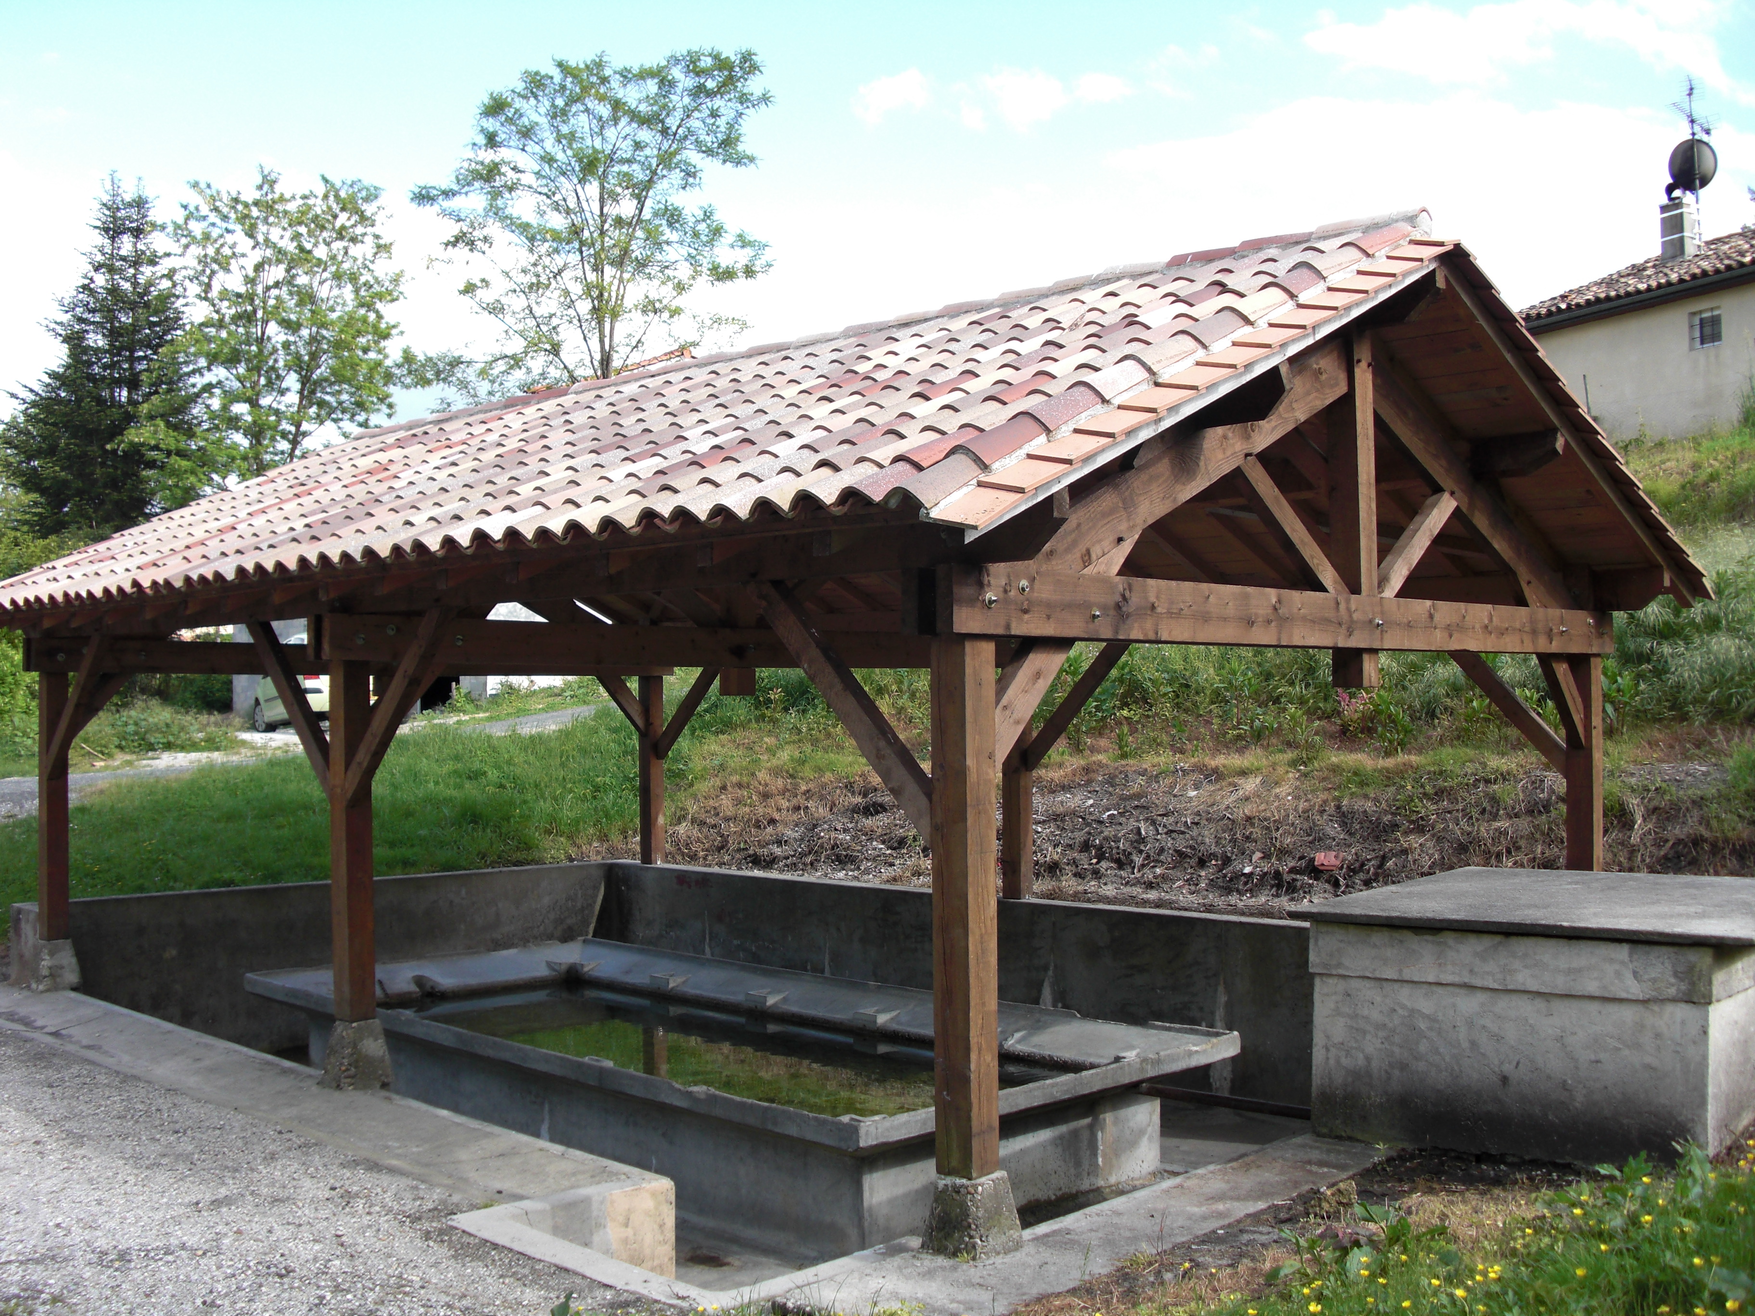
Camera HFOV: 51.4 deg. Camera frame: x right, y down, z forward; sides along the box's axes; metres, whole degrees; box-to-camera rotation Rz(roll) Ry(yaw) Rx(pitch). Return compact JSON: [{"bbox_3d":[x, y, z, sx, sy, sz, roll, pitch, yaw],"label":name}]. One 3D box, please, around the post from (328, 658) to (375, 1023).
[{"bbox_3d":[-2.669,0.901,9.274,0.149,1.858,0.149,1,-2,-45],"label":"post"}]

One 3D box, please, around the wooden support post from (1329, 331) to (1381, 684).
[{"bbox_3d":[1.977,-0.624,7.566,0.128,1.485,0.138,1,-2,-44],"label":"wooden support post"}]

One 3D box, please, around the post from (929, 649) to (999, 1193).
[{"bbox_3d":[0.309,0.824,6.296,0.149,1.889,0.149,1,-2,-45],"label":"post"}]

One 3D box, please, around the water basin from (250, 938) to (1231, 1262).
[{"bbox_3d":[-1.177,2.453,11.321,2.866,0.645,6.191,1,-2,-44],"label":"water basin"}]

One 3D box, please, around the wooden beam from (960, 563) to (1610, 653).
[{"bbox_3d":[1.901,-0.153,7.385,4.660,0.217,0.072,1,-2,-44],"label":"wooden beam"}]

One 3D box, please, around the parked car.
[{"bbox_3d":[-8.950,0.400,29.600,1.700,1.570,3.950,0,-1,-31],"label":"parked car"}]

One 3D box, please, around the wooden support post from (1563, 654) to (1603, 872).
[{"bbox_3d":[3.815,0.754,9.804,0.149,1.637,0.149,1,-2,-45],"label":"wooden support post"}]

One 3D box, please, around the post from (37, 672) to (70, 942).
[{"bbox_3d":[-5.316,0.933,11.788,0.138,1.786,0.138,1,-2,-44],"label":"post"}]

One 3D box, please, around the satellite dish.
[{"bbox_3d":[12.573,-7.555,28.197,0.800,0.880,0.380,-1,-1,14],"label":"satellite dish"}]

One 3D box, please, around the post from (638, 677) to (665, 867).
[{"bbox_3d":[-1.917,0.934,15.537,0.149,1.637,0.149,1,-2,-45],"label":"post"}]

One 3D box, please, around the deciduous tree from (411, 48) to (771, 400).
[{"bbox_3d":[-5.325,-5.427,34.000,6.500,11.900,6.500,0,-1,0],"label":"deciduous tree"}]

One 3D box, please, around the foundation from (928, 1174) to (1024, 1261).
[{"bbox_3d":[0.317,1.891,6.270,0.238,0.245,0.231,1,-2,-45],"label":"foundation"}]

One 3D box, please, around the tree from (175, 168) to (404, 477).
[{"bbox_3d":[-13.582,-5.222,42.000,5.900,11.400,5.900,0,-1,-19],"label":"tree"}]

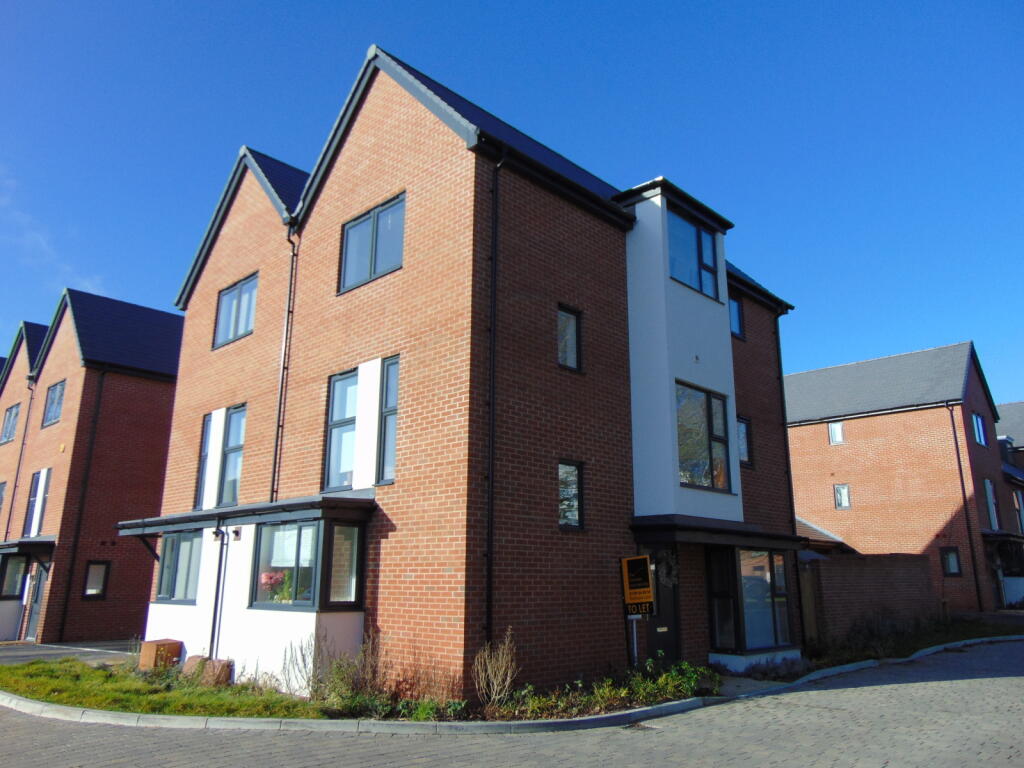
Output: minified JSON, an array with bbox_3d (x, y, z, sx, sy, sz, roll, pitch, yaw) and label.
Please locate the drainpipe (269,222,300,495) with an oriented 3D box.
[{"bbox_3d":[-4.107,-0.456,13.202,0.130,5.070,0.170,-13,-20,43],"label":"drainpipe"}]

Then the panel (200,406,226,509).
[{"bbox_3d":[-5.885,1.479,14.697,0.630,1.990,0.100,-13,-20,43],"label":"panel"}]

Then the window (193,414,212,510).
[{"bbox_3d":[-6.221,1.576,15.071,0.430,1.960,0.100,-13,-20,43],"label":"window"}]

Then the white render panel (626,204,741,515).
[{"bbox_3d":[3.005,-0.368,12.874,0.760,5.390,2.170,-13,-20,43],"label":"white render panel"}]

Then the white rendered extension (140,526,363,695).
[{"bbox_3d":[-4.375,3.509,12.034,5.680,2.310,0.757,-13,-20,42],"label":"white rendered extension"}]

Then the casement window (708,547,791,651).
[{"bbox_3d":[4.282,3.853,13.257,0.650,1.730,1.960,-13,-20,43],"label":"casement window"}]

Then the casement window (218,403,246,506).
[{"bbox_3d":[-5.315,1.364,14.207,0.890,1.960,0.100,-13,-20,43],"label":"casement window"}]

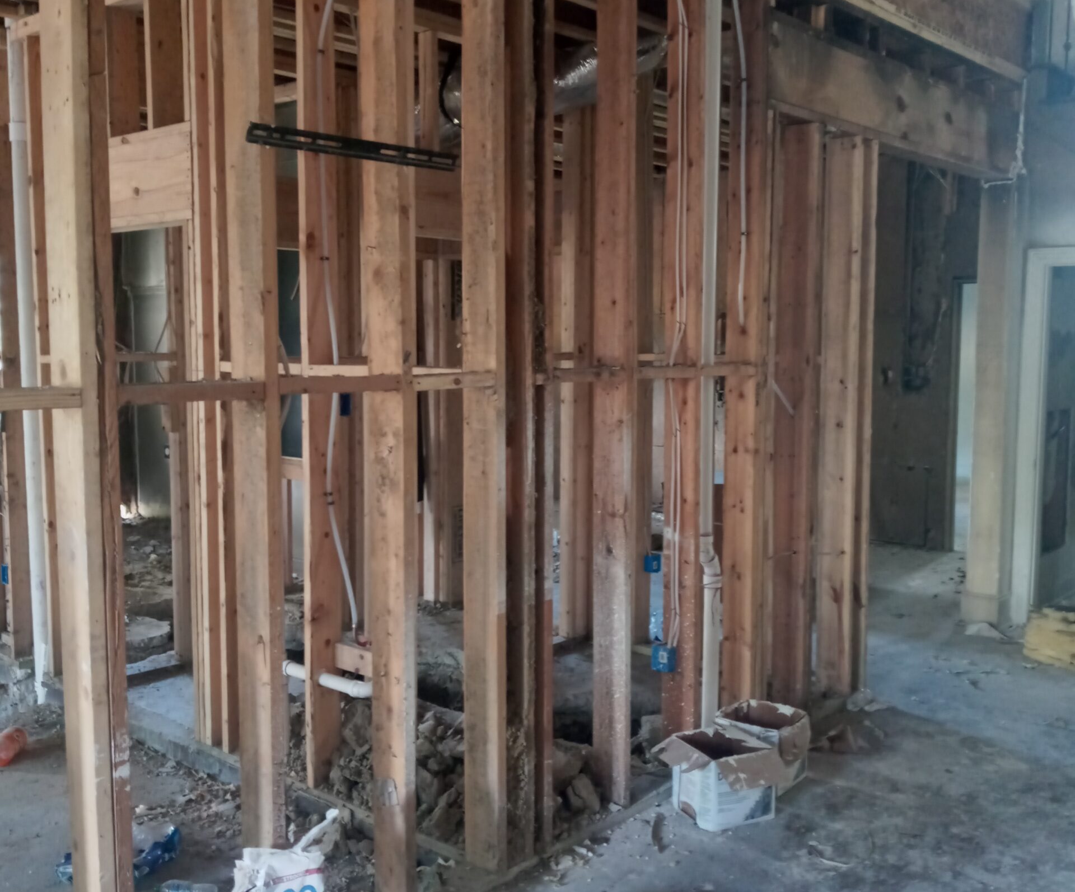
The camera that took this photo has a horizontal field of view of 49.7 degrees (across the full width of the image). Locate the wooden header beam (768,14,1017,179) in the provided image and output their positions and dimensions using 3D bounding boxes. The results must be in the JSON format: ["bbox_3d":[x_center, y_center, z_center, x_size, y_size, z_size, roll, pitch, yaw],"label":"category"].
[{"bbox_3d":[1.722,-1.574,5.504,0.140,0.356,2.743,5,7,40],"label":"wooden header beam"}]

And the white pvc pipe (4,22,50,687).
[{"bbox_3d":[-2.438,-0.375,5.552,0.065,3.220,0.065,5,7,41],"label":"white pvc pipe"}]

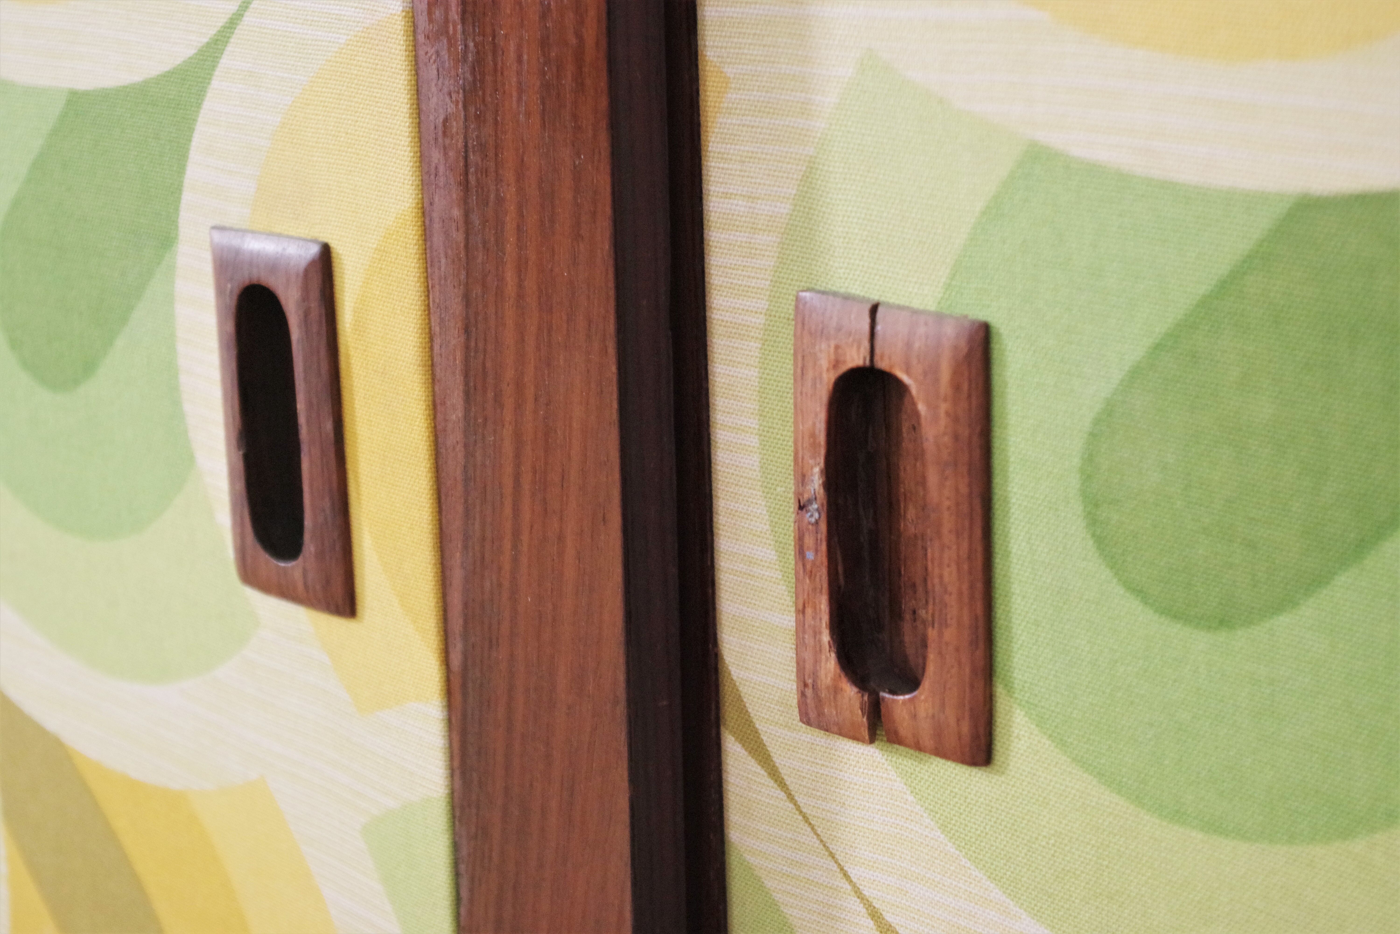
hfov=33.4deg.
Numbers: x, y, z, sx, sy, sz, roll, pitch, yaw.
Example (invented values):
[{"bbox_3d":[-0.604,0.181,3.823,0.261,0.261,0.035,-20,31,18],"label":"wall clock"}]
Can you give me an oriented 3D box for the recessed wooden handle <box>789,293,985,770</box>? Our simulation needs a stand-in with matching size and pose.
[{"bbox_3d":[0.036,0.011,0.423,0.043,0.082,0.013,10,18,42],"label":"recessed wooden handle"}]

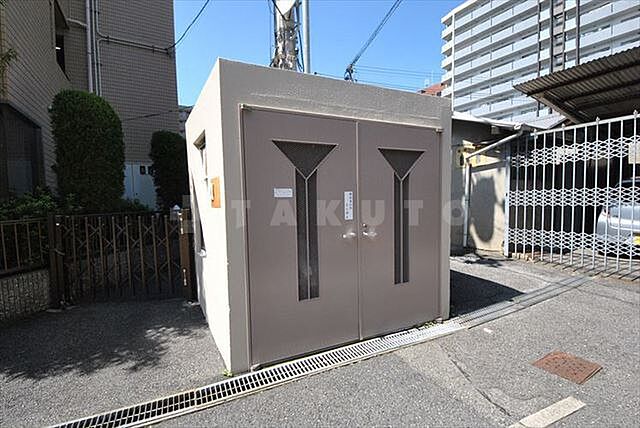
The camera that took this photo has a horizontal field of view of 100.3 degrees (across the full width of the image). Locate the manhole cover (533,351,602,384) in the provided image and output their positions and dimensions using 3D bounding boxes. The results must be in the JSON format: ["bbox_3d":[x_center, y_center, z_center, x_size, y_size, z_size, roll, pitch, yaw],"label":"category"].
[{"bbox_3d":[1.996,1.233,2.154,0.445,0.030,0.292,-3,4,-27],"label":"manhole cover"}]

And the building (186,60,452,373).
[{"bbox_3d":[-0.095,-0.032,3.079,2.200,2.222,1.660,-3,4,-28],"label":"building"}]

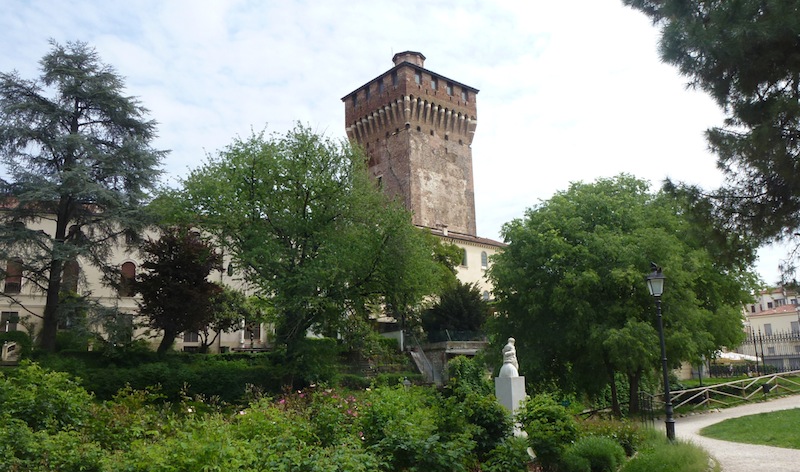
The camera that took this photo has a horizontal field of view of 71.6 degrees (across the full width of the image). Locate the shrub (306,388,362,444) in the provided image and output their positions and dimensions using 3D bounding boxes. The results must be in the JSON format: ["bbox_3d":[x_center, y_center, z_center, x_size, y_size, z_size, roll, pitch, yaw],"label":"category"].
[{"bbox_3d":[-1.079,3.140,9.000,0.950,1.300,0.950,-2,-10,0],"label":"shrub"}]

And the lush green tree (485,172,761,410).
[{"bbox_3d":[6.618,1.602,16.500,7.410,7.120,6.900,-1,-10,0],"label":"lush green tree"}]

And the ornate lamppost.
[{"bbox_3d":[5.469,2.385,11.600,0.390,3.600,0.390,-1,-10,0],"label":"ornate lamppost"}]

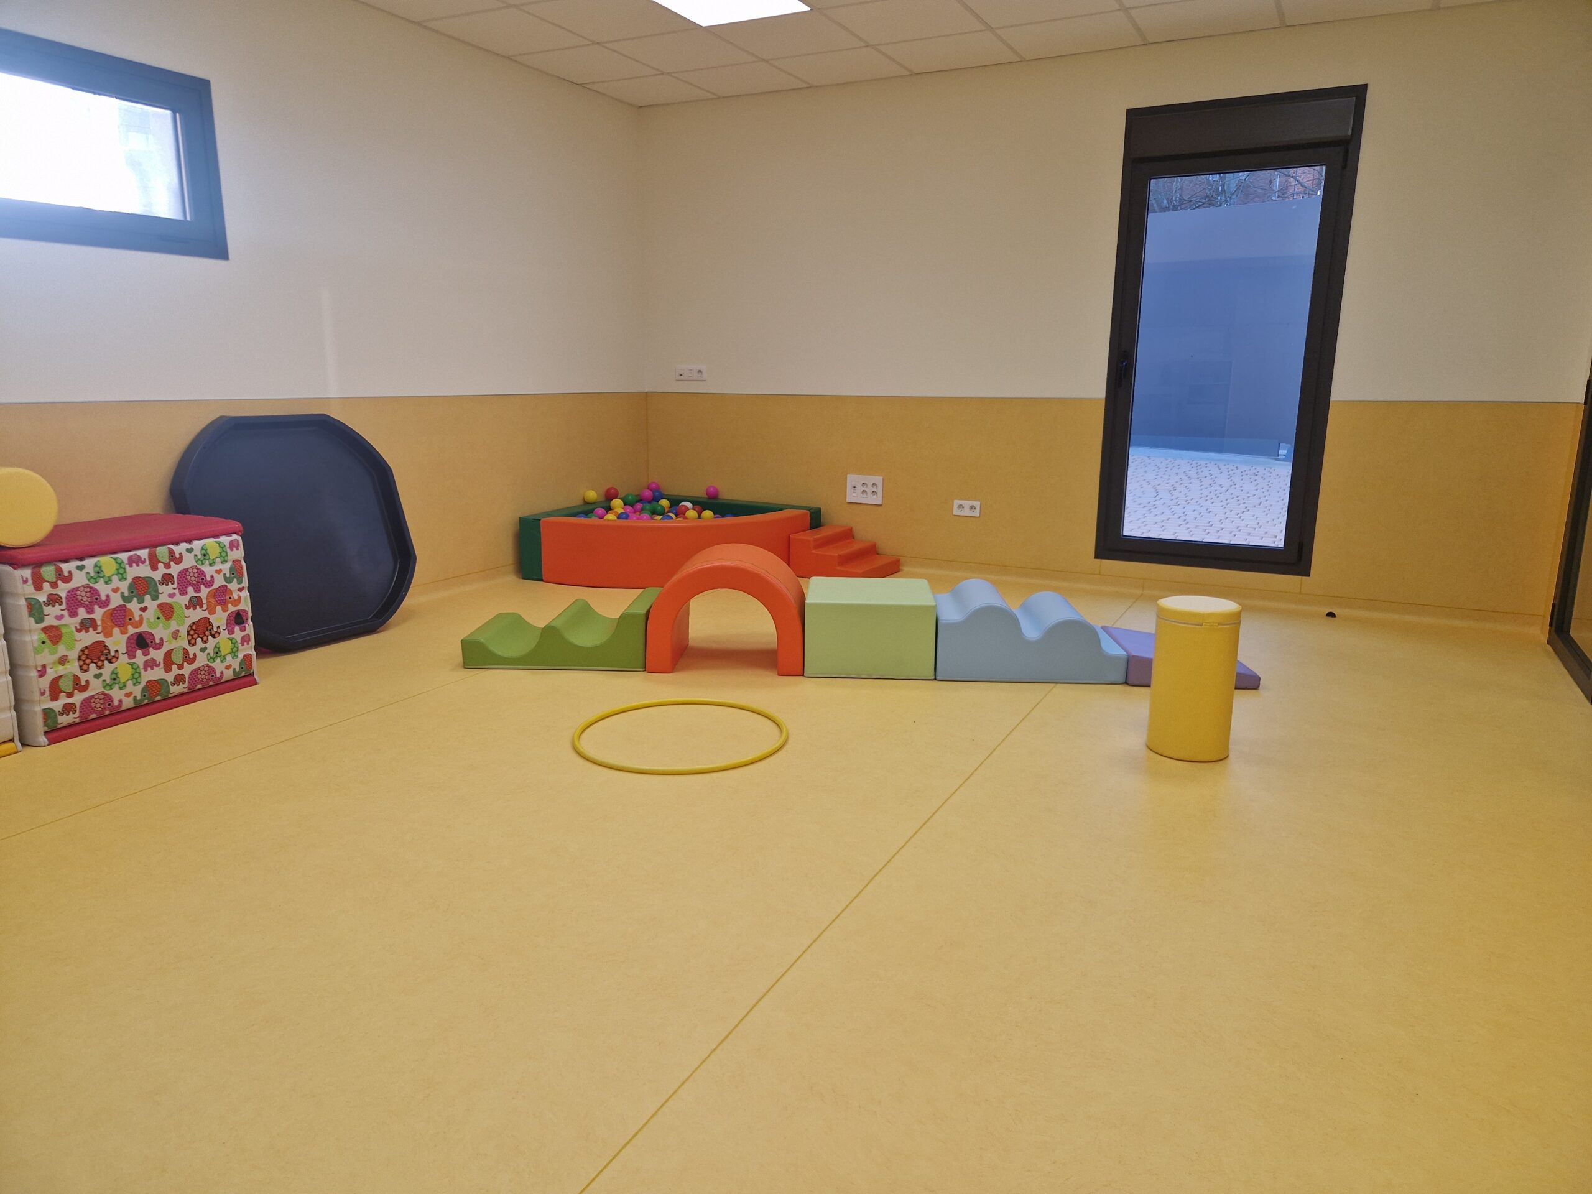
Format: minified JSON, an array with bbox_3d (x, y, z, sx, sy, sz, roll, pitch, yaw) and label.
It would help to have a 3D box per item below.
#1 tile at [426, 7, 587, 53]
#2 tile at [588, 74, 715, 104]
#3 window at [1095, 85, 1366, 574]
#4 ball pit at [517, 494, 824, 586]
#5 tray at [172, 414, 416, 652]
[{"bbox_3d":[-1.360,-2.691,5.034,0.572,0.020,0.600,7,13,27],"label":"tile"},{"bbox_3d":[-0.821,-2.901,6.057,0.572,0.020,0.551,7,13,27],"label":"tile"},{"bbox_3d":[2.089,-1.250,5.214,1.040,2.235,0.100,7,13,27],"label":"window"},{"bbox_3d":[-0.670,-0.313,6.079,1.260,0.350,1.270,7,13,27],"label":"ball pit"},{"bbox_3d":[-2.086,-0.280,4.469,0.070,0.990,0.990,-12,4,32],"label":"tray"}]

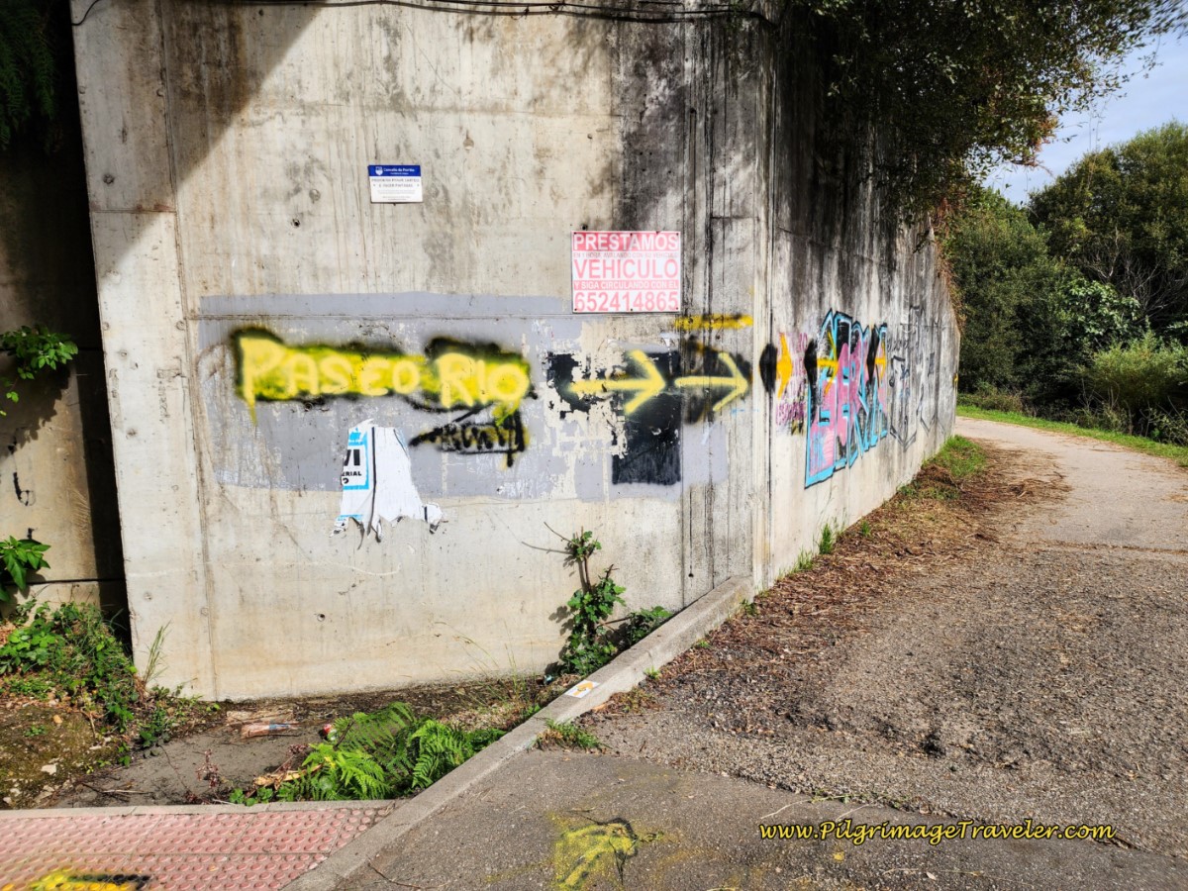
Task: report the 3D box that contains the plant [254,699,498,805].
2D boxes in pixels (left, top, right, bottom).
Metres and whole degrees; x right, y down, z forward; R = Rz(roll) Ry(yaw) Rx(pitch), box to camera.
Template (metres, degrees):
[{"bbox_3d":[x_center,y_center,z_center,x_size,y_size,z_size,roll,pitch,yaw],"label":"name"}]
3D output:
[{"bbox_3d":[-0.903,1.363,3.466,1.100,0.330,0.750,-2,8,-6],"label":"plant"}]

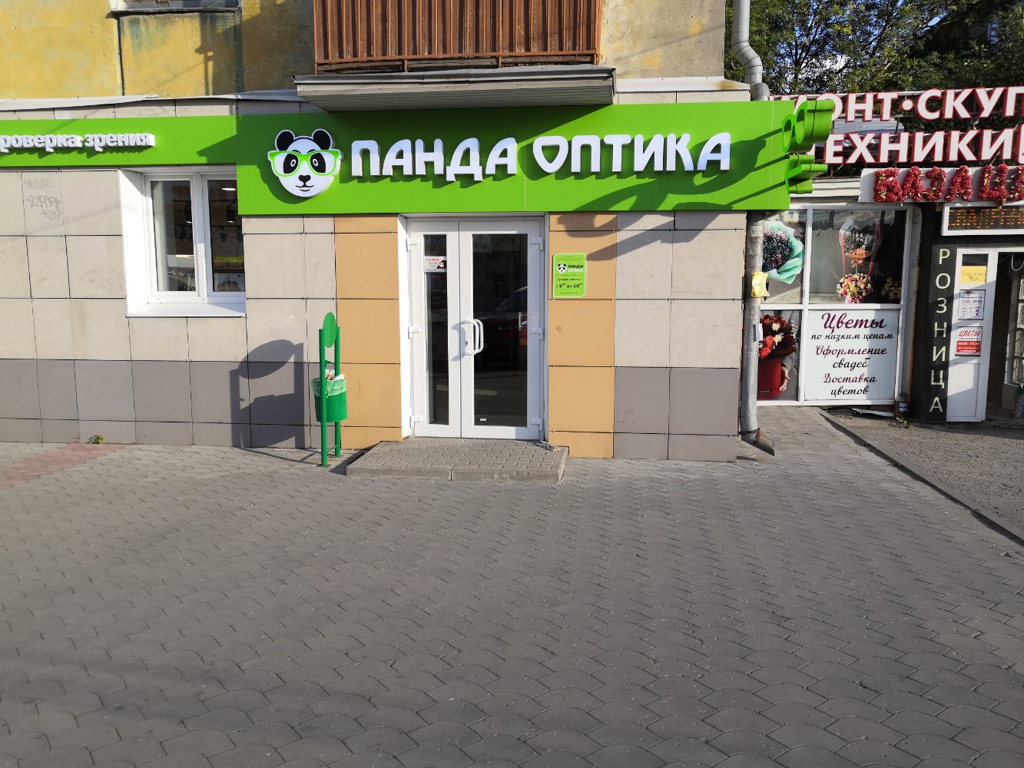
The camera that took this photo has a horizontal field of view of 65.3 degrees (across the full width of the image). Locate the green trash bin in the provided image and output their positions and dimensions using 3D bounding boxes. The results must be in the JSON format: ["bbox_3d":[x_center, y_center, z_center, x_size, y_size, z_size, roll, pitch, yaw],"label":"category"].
[{"bbox_3d":[-1.610,0.142,7.094,0.310,0.363,0.310,1,8,8],"label":"green trash bin"}]

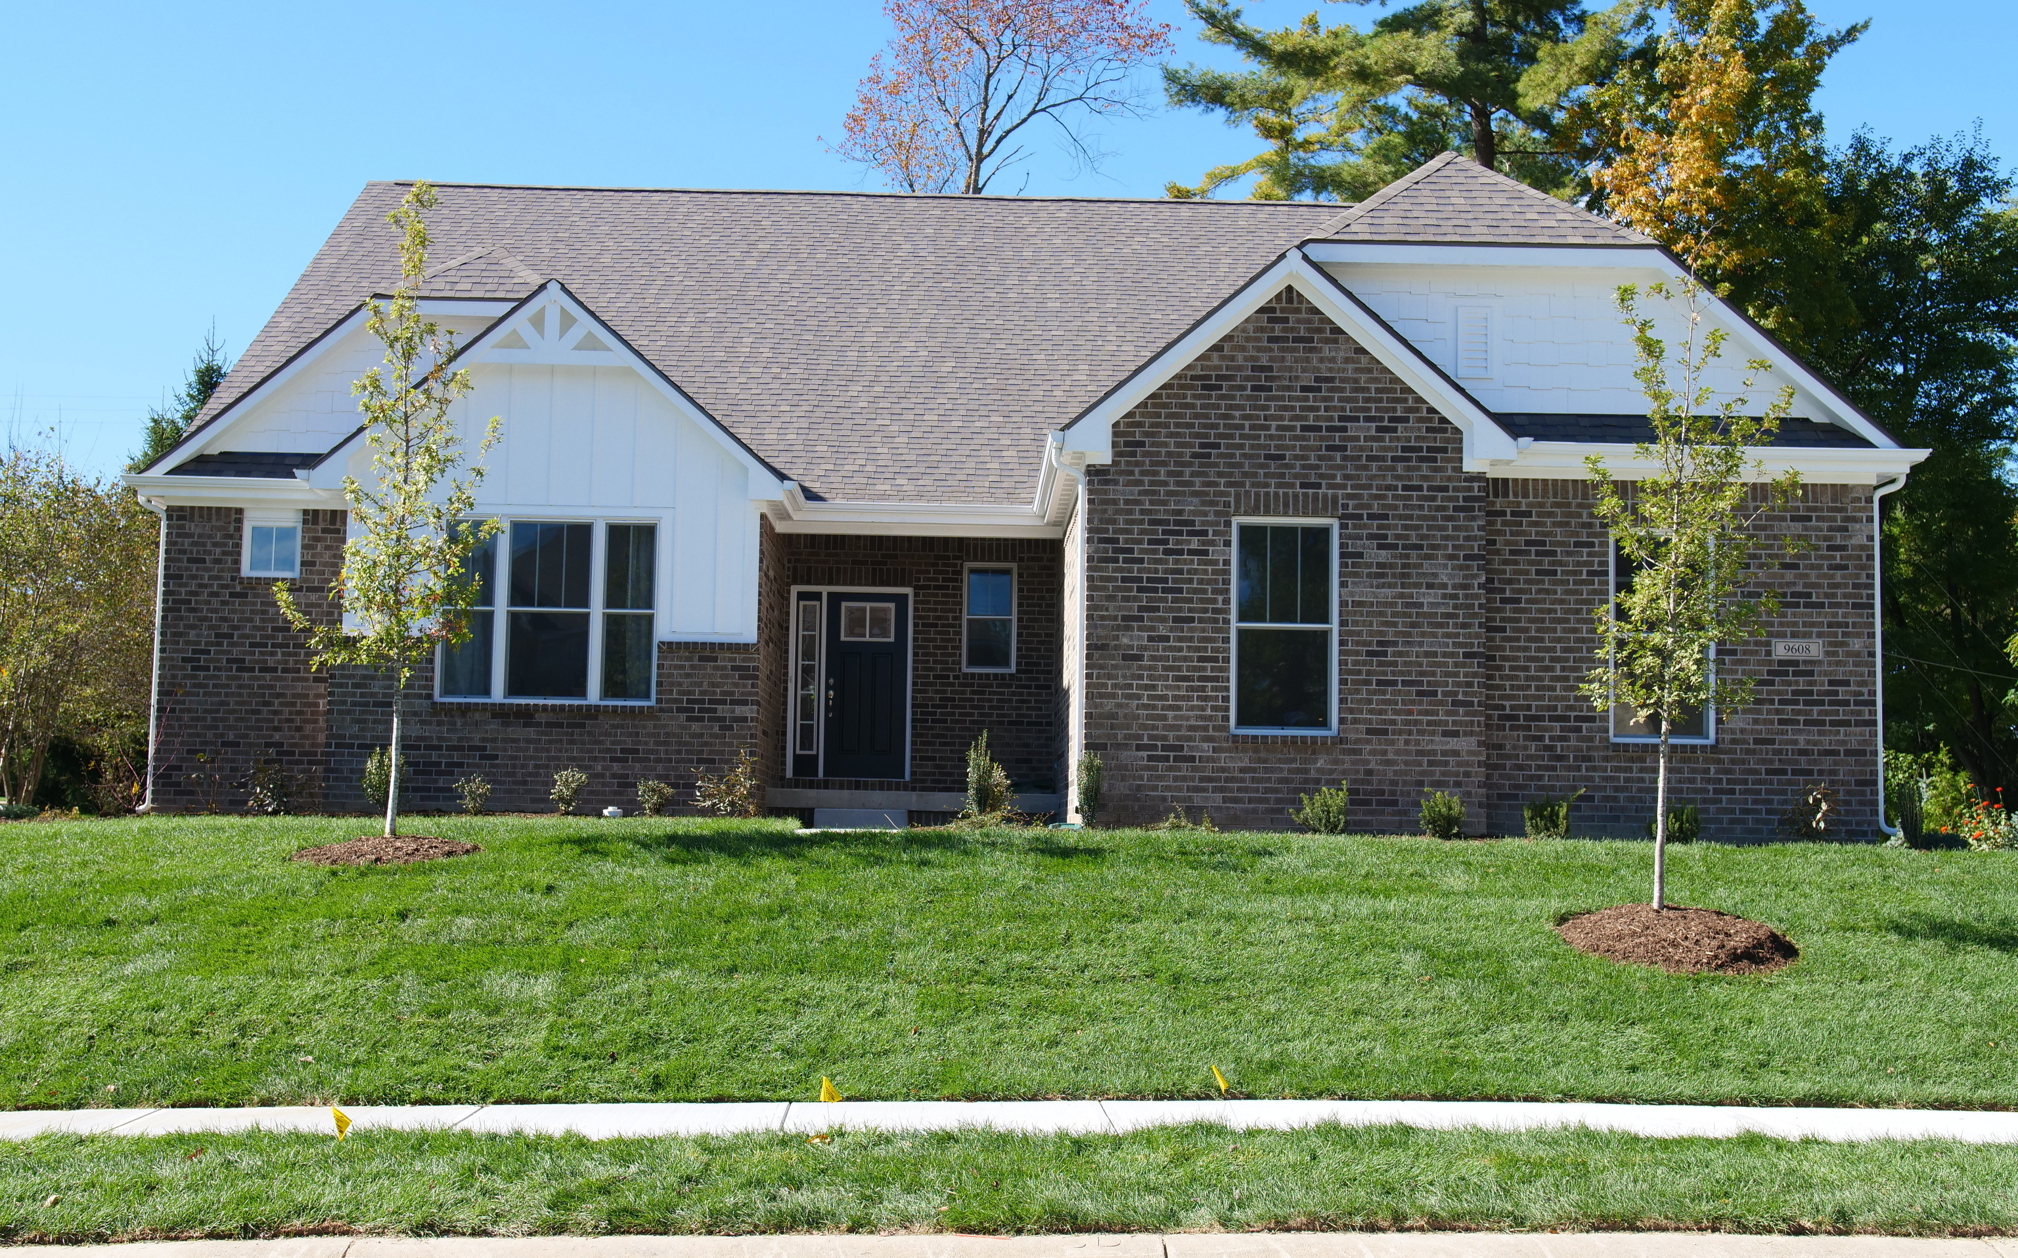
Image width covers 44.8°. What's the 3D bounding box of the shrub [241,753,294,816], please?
[{"bbox_3d":[-6.955,1.466,22.955,0.500,0.610,0.475,1,-5,-1],"label":"shrub"}]

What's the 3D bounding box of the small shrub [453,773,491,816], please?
[{"bbox_3d":[-4.983,1.540,22.728,0.350,0.401,0.340,1,-5,-1],"label":"small shrub"}]

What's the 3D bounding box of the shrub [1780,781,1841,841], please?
[{"bbox_3d":[6.479,1.483,19.807,0.500,0.504,0.475,1,-5,-1],"label":"shrub"}]

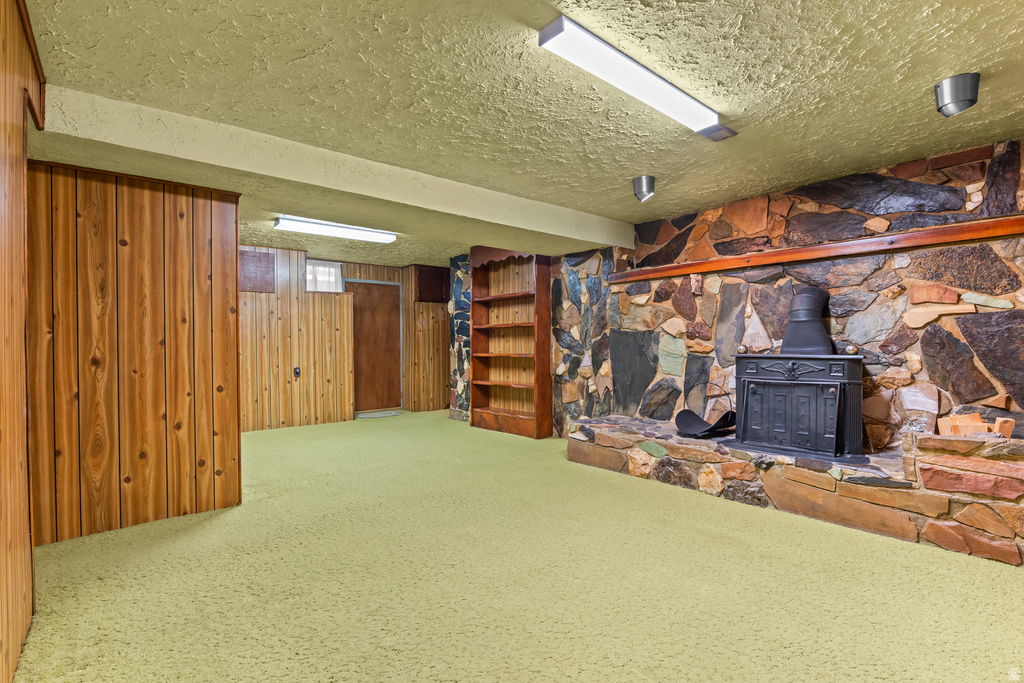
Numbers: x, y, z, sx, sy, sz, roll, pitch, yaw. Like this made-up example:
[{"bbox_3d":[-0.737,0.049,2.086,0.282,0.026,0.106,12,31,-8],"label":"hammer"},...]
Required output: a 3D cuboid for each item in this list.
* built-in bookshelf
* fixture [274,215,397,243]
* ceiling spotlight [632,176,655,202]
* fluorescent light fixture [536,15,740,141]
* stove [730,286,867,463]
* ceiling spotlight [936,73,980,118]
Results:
[{"bbox_3d":[-0.017,-0.060,6.097,0.329,2.361,1.232,-1,0,-41],"label":"built-in bookshelf"},{"bbox_3d":[-1.871,-1.183,5.237,1.237,0.071,0.221,-1,0,-41],"label":"fixture"},{"bbox_3d":[1.019,-1.165,3.726,0.166,0.162,0.166,-1,0,-11],"label":"ceiling spotlight"},{"bbox_3d":[0.677,-1.205,2.329,1.393,0.068,0.127,-1,0,-41],"label":"fluorescent light fixture"},{"bbox_3d":[2.150,0.201,3.654,0.658,1.226,0.916,-1,0,-41],"label":"stove"},{"bbox_3d":[2.159,-1.173,2.344,0.166,0.162,0.166,-1,0,-21],"label":"ceiling spotlight"}]

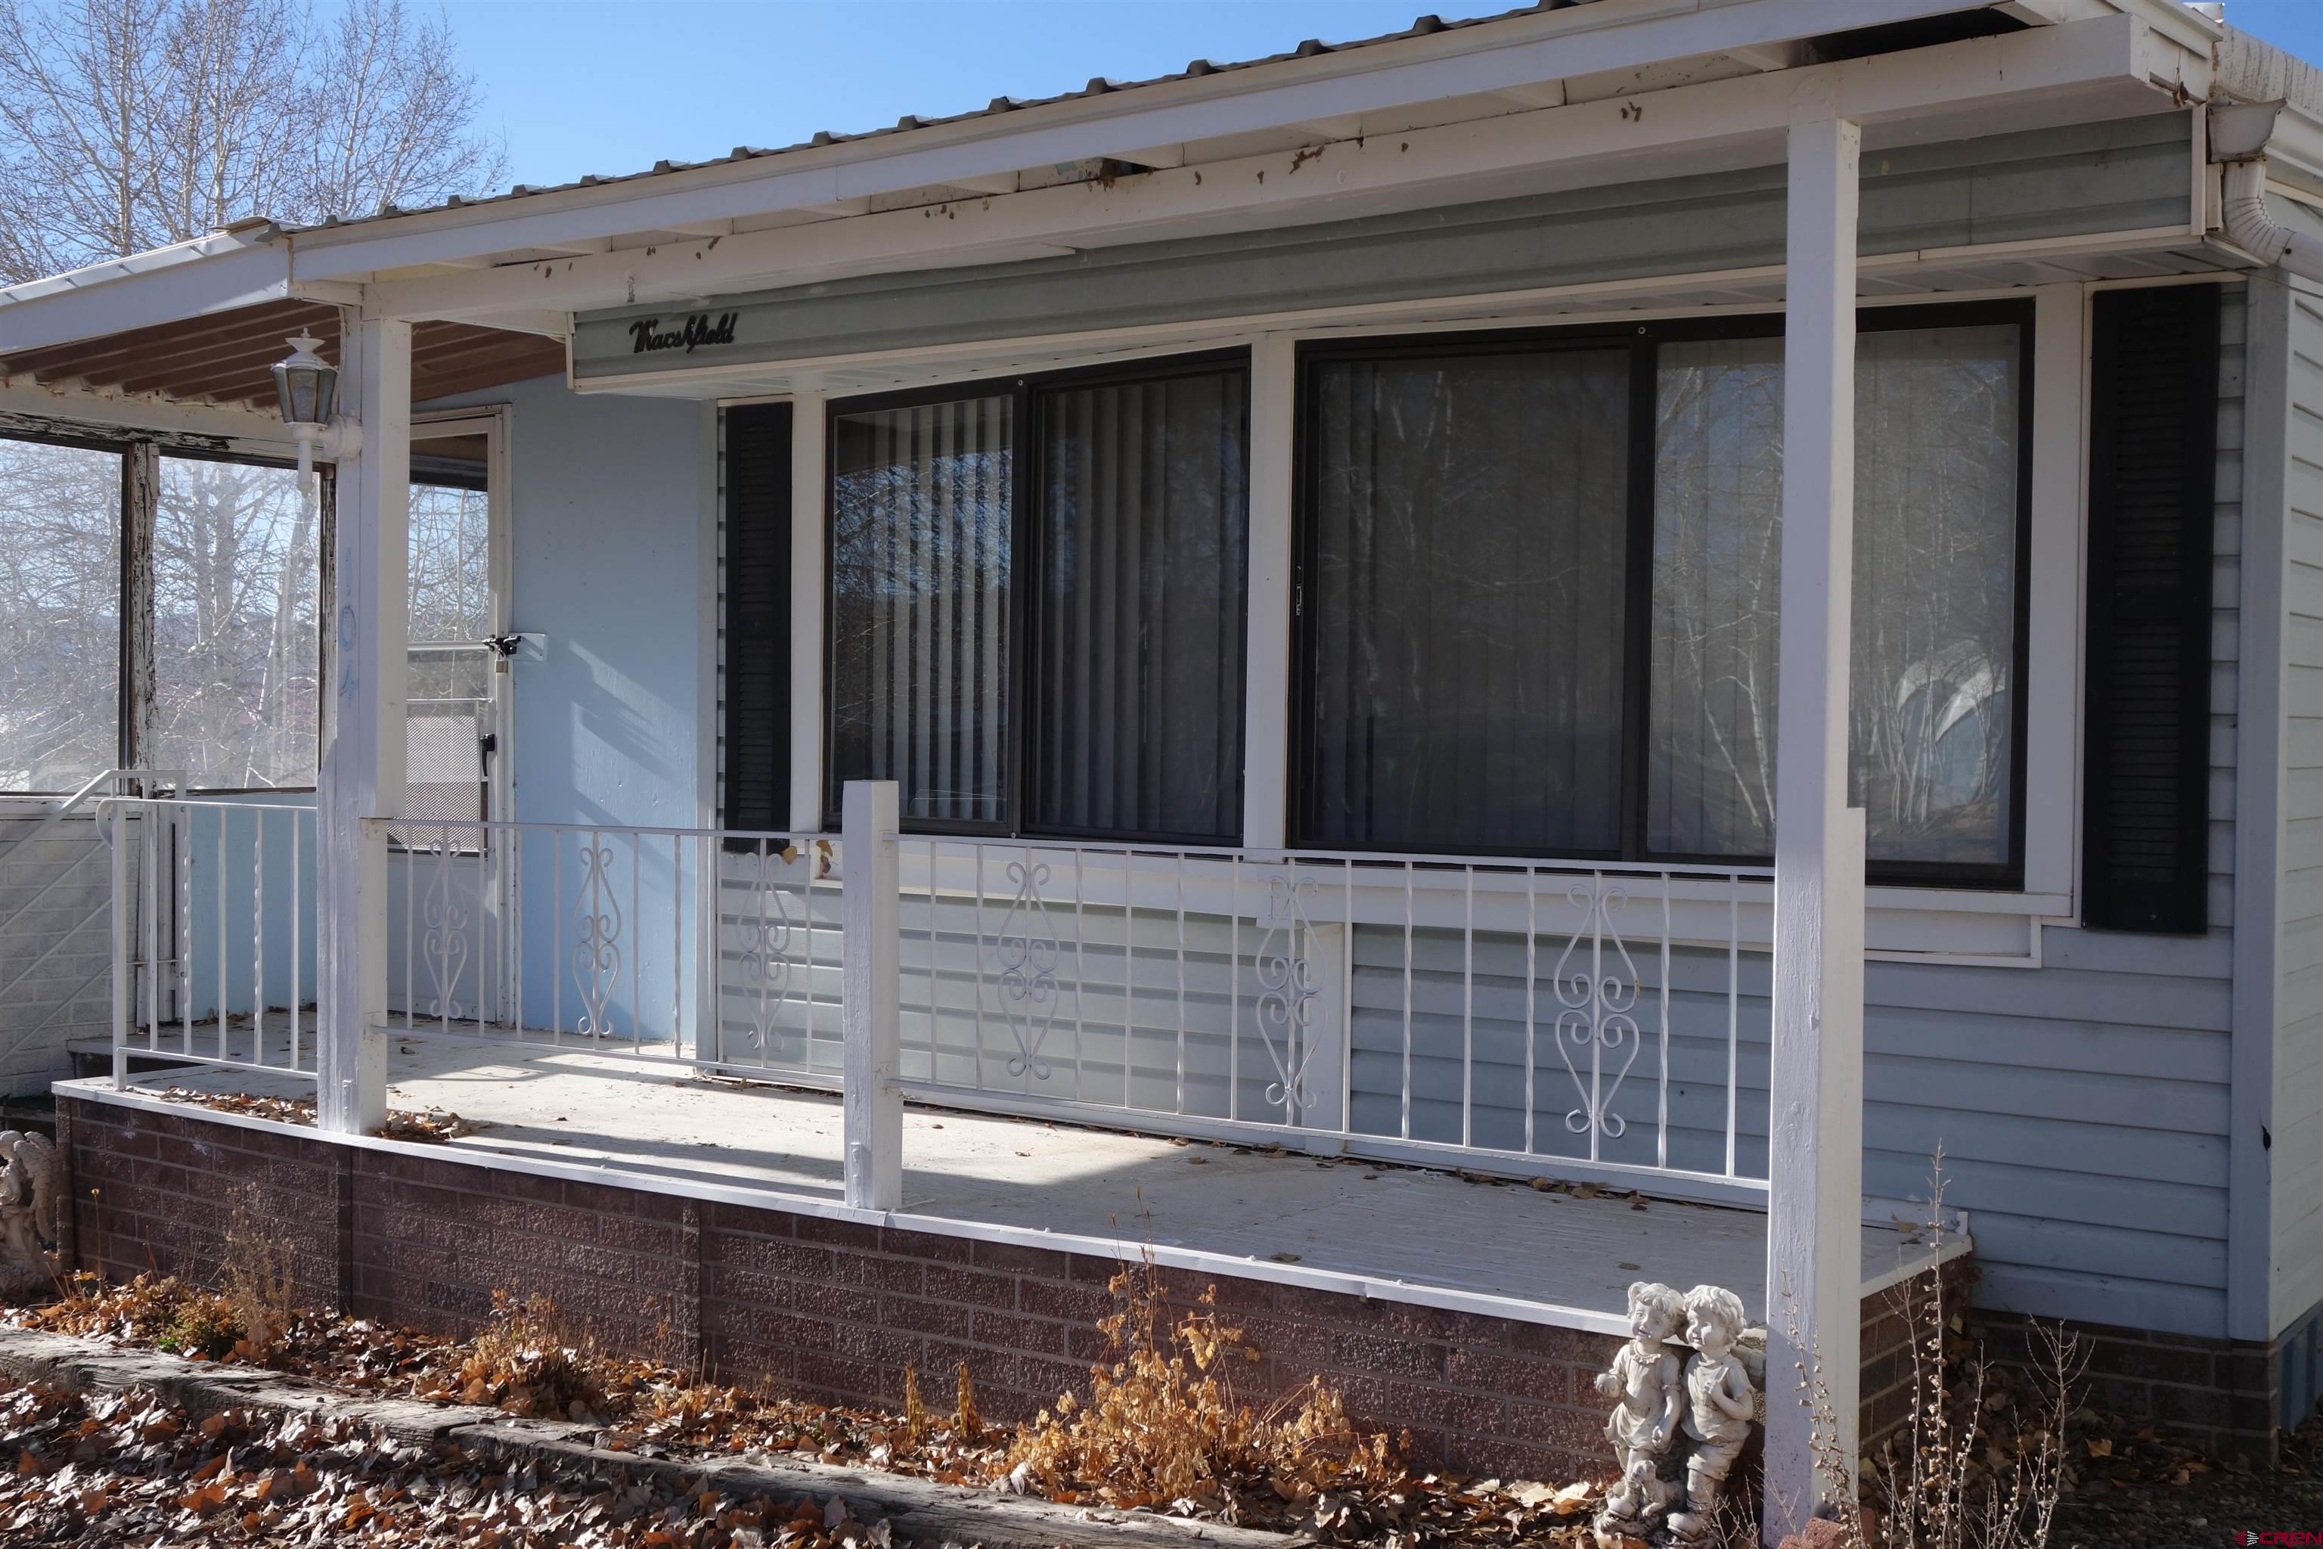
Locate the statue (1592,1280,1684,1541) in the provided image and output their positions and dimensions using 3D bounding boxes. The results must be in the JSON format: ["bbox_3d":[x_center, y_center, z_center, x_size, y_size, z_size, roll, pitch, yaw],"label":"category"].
[{"bbox_3d":[0.786,1.050,4.150,0.135,0.420,0.145,1,1,33],"label":"statue"}]

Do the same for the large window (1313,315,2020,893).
[{"bbox_3d":[1.060,-0.403,5.645,1.720,1.225,0.100,1,1,31],"label":"large window"}]

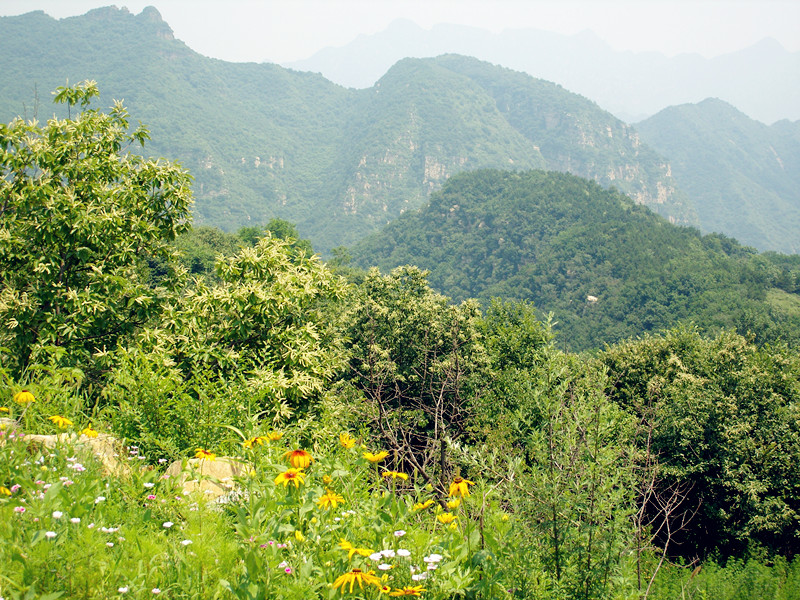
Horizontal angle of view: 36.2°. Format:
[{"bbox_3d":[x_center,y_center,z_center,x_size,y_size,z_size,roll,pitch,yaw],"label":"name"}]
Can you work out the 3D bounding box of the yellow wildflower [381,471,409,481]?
[{"bbox_3d":[-0.013,0.517,3.600,0.076,0.024,0.076,0,3,0],"label":"yellow wildflower"}]

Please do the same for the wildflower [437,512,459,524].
[{"bbox_3d":[0.140,0.642,3.600,0.065,0.030,0.065,0,4,2],"label":"wildflower"}]

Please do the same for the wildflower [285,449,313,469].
[{"bbox_3d":[-0.274,0.427,3.300,0.082,0.045,0.082,0,12,-5],"label":"wildflower"}]

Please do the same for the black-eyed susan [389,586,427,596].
[{"bbox_3d":[0.015,0.595,2.500,0.080,0.018,0.080,0,4,0],"label":"black-eyed susan"}]

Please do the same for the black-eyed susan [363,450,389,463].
[{"bbox_3d":[-0.073,0.466,3.650,0.078,0.030,0.078,0,3,0],"label":"black-eyed susan"}]

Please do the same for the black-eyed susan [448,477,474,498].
[{"bbox_3d":[0.171,0.520,3.400,0.070,0.052,0.070,0,3,0],"label":"black-eyed susan"}]

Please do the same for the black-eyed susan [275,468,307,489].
[{"bbox_3d":[-0.286,0.466,3.200,0.082,0.035,0.082,0,19,-5],"label":"black-eyed susan"}]

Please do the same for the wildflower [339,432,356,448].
[{"bbox_3d":[-0.168,0.453,3.950,0.066,0.042,0.066,28,15,0],"label":"wildflower"}]

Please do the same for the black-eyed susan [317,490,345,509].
[{"bbox_3d":[-0.193,0.554,3.400,0.080,0.032,0.080,0,12,-3],"label":"black-eyed susan"}]

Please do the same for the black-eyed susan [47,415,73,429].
[{"bbox_3d":[-1.164,0.418,4.200,0.080,0.035,0.080,0,3,0],"label":"black-eyed susan"}]

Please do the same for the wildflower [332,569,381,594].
[{"bbox_3d":[-0.085,0.552,2.400,0.094,0.038,0.094,0,4,-2],"label":"wildflower"}]

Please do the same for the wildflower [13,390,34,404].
[{"bbox_3d":[-1.399,0.364,4.550,0.078,0.042,0.078,0,3,0],"label":"wildflower"}]

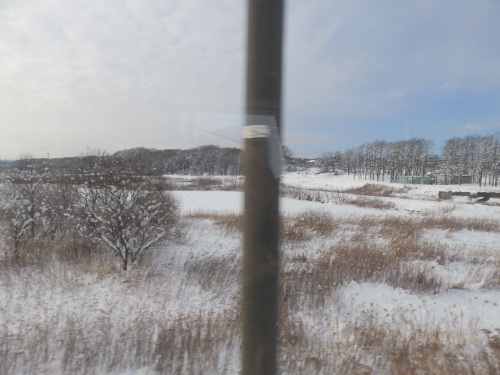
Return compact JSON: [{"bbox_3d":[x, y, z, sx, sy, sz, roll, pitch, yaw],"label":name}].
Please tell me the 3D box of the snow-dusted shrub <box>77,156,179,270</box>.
[{"bbox_3d":[-4.200,0.870,11.000,3.350,3.900,3.150,0,4,0],"label":"snow-dusted shrub"}]

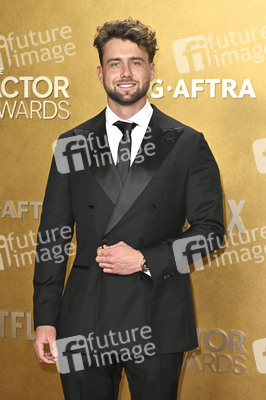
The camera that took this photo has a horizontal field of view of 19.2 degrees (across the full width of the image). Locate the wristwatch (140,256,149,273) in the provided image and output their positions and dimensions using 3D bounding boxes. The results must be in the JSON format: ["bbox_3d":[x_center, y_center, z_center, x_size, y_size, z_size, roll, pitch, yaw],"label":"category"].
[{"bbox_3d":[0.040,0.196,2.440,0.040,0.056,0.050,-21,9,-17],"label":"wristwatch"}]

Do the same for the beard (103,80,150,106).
[{"bbox_3d":[-0.021,-0.335,2.475,0.148,0.085,0.090,-2,7,0],"label":"beard"}]

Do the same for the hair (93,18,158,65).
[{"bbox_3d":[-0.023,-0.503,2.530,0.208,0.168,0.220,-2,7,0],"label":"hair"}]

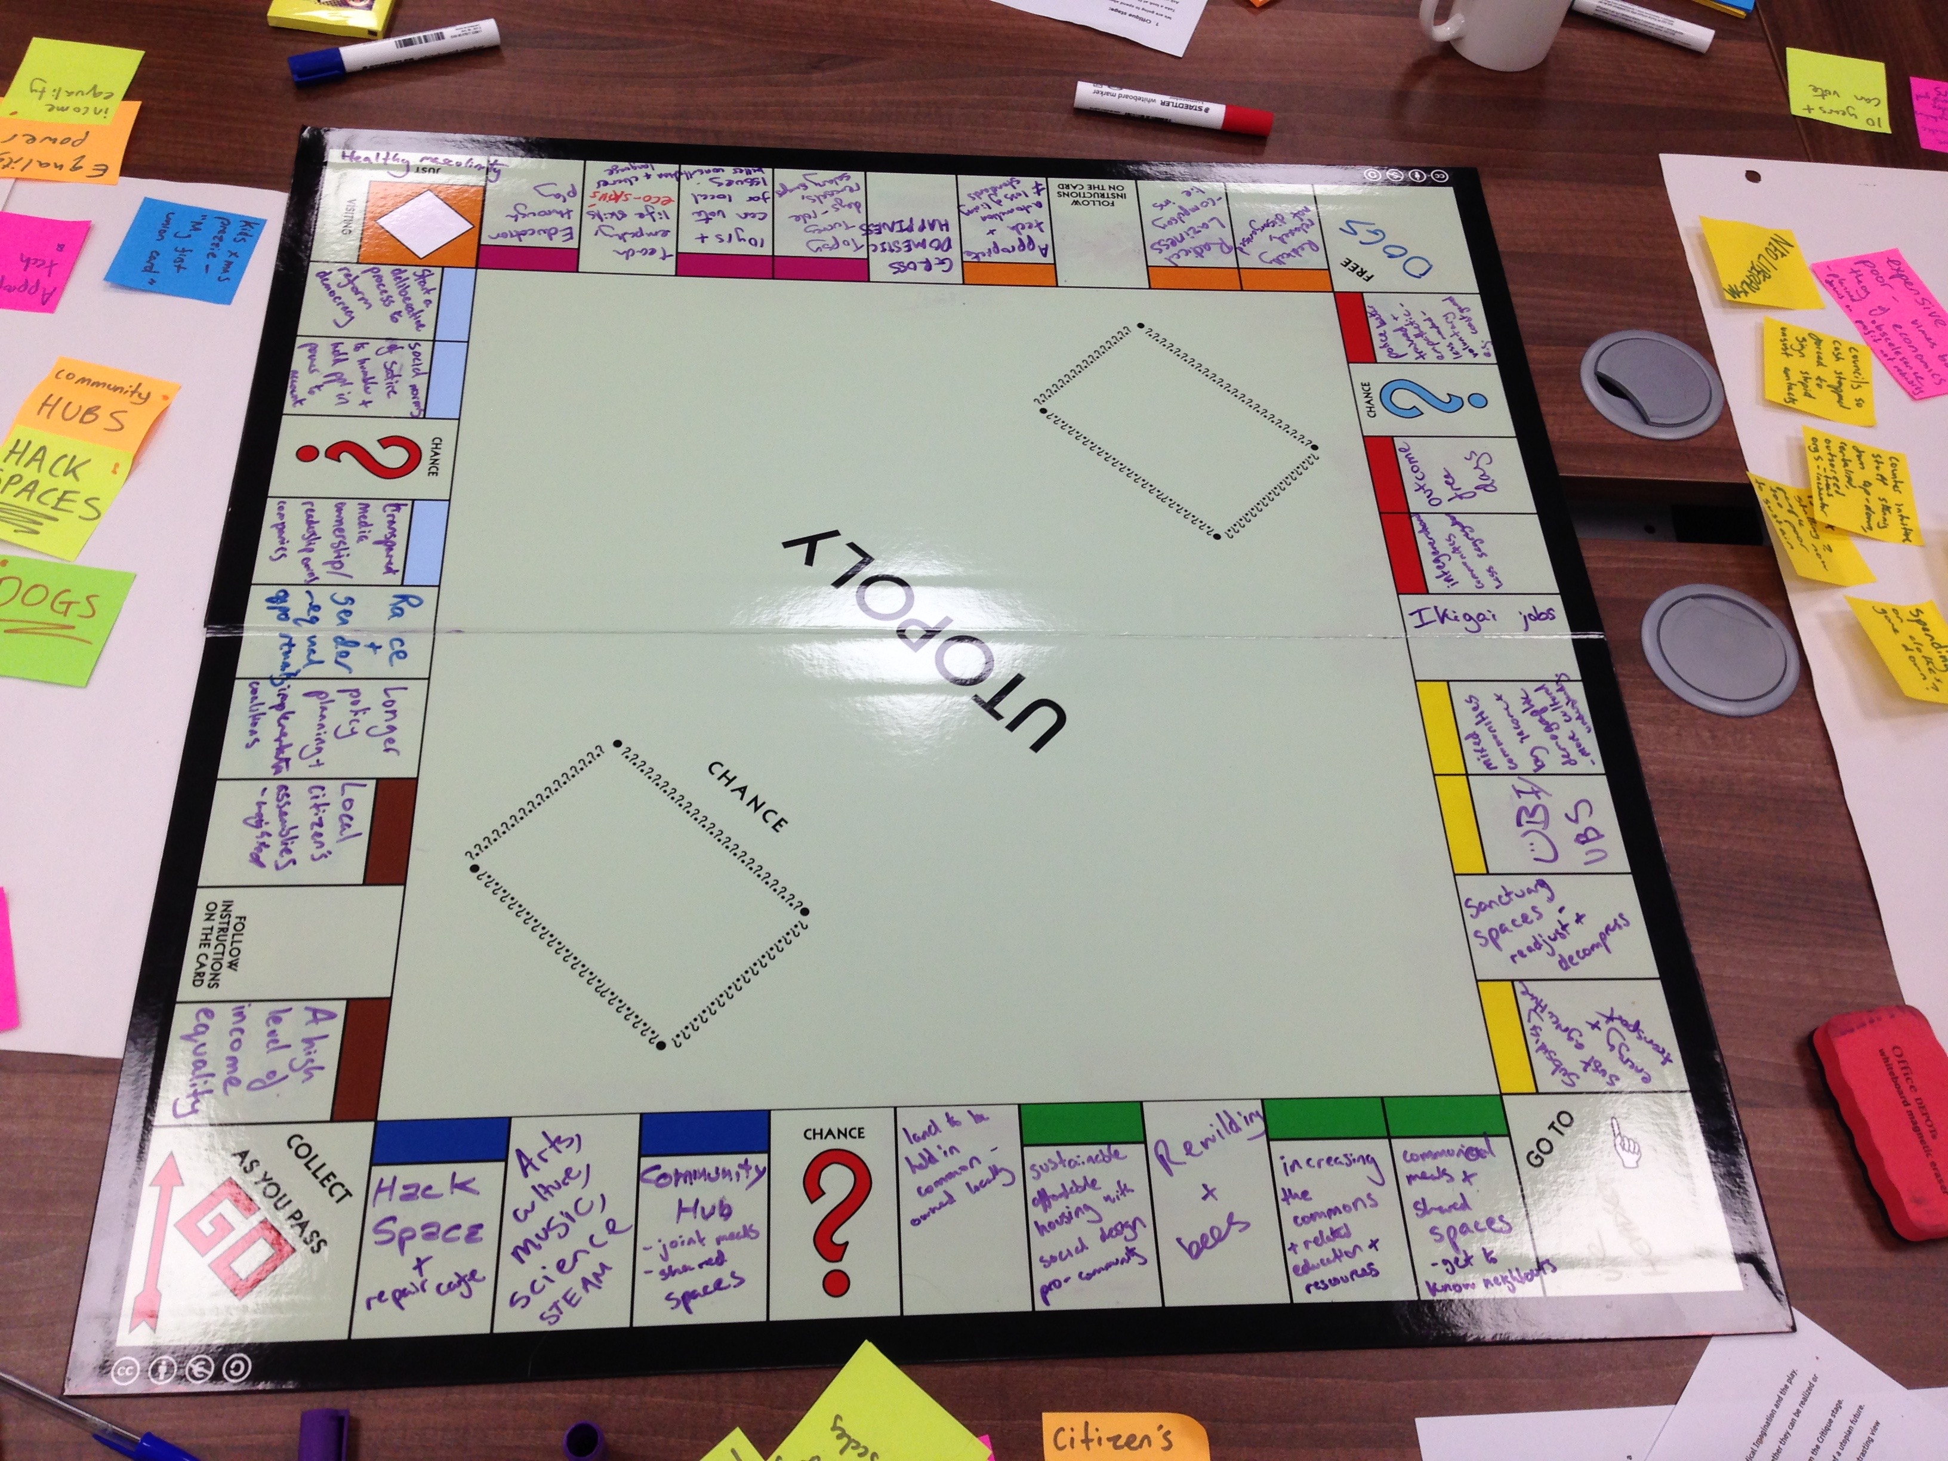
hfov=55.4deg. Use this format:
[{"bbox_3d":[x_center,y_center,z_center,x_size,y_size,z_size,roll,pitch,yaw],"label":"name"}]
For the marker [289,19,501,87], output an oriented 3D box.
[{"bbox_3d":[-0.401,-0.472,1.291,0.144,0.018,0.020,-18,63,-16],"label":"marker"}]

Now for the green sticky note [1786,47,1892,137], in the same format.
[{"bbox_3d":[0.664,-0.492,1.426,0.076,0.004,0.076,11,59,0],"label":"green sticky note"}]

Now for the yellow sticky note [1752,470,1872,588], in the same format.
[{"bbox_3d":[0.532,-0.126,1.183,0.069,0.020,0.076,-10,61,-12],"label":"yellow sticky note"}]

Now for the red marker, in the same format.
[{"bbox_3d":[0.144,-0.446,1.334,0.143,0.018,0.018,8,59,-1],"label":"red marker"}]

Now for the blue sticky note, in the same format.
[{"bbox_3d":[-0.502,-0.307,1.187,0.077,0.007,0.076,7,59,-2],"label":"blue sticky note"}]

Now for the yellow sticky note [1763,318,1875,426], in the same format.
[{"bbox_3d":[0.578,-0.245,1.267,0.077,0.006,0.076,13,59,2],"label":"yellow sticky note"}]

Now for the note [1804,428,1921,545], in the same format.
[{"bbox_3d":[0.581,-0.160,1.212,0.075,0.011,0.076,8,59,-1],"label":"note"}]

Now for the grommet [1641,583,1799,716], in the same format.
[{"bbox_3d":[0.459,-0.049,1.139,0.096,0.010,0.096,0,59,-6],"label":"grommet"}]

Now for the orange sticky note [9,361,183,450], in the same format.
[{"bbox_3d":[-0.529,-0.192,1.111,0.076,0.013,0.073,14,59,2],"label":"orange sticky note"}]

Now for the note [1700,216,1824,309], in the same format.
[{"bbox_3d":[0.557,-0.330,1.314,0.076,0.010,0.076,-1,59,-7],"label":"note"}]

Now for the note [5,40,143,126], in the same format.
[{"bbox_3d":[-0.610,-0.441,1.258,0.076,0.003,0.075,6,59,-3],"label":"note"}]

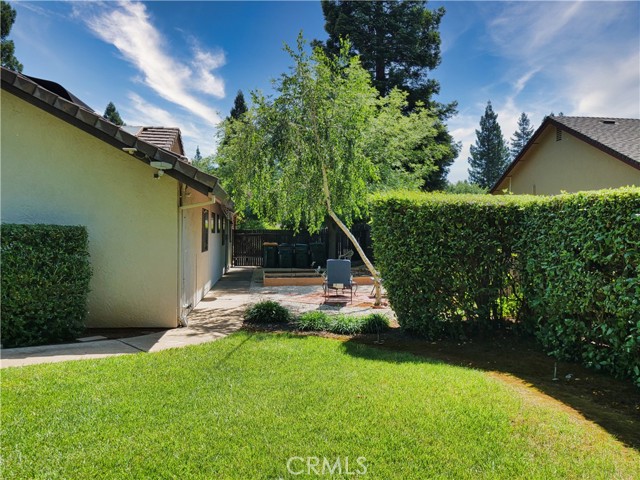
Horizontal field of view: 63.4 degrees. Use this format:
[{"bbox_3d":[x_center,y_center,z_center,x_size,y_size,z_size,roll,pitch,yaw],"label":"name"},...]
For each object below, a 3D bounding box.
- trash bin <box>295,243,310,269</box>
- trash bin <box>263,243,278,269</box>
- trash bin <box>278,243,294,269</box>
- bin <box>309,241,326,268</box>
[{"bbox_3d":[-0.778,0.677,22.488,0.650,1.090,0.780,0,1,-6],"label":"trash bin"},{"bbox_3d":[-2.115,0.680,22.350,0.650,1.090,0.780,0,1,-6],"label":"trash bin"},{"bbox_3d":[-1.451,0.679,22.419,0.650,1.090,0.780,0,1,-6],"label":"trash bin"},{"bbox_3d":[-0.083,0.676,22.560,0.680,1.090,0.780,0,1,-6],"label":"bin"}]

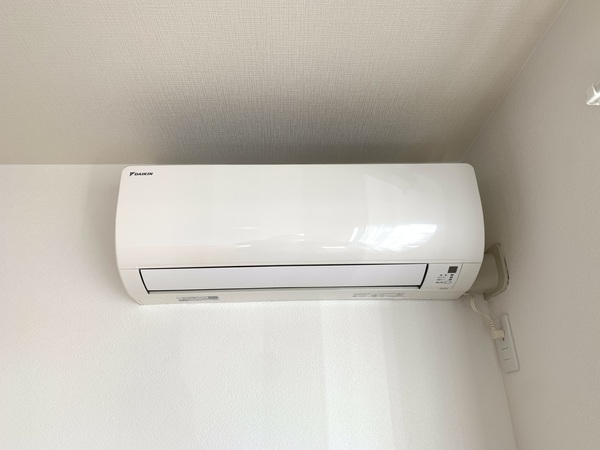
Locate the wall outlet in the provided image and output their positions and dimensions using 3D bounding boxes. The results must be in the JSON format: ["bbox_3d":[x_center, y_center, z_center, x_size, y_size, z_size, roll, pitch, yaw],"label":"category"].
[{"bbox_3d":[0.458,0.266,1.009,0.010,0.120,0.070,-1,-24,-2],"label":"wall outlet"}]

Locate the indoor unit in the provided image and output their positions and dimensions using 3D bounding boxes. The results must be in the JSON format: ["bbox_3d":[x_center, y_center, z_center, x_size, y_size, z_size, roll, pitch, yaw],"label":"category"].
[{"bbox_3d":[0.003,0.013,1.043,0.768,0.282,0.228,-1,-24,-2],"label":"indoor unit"}]

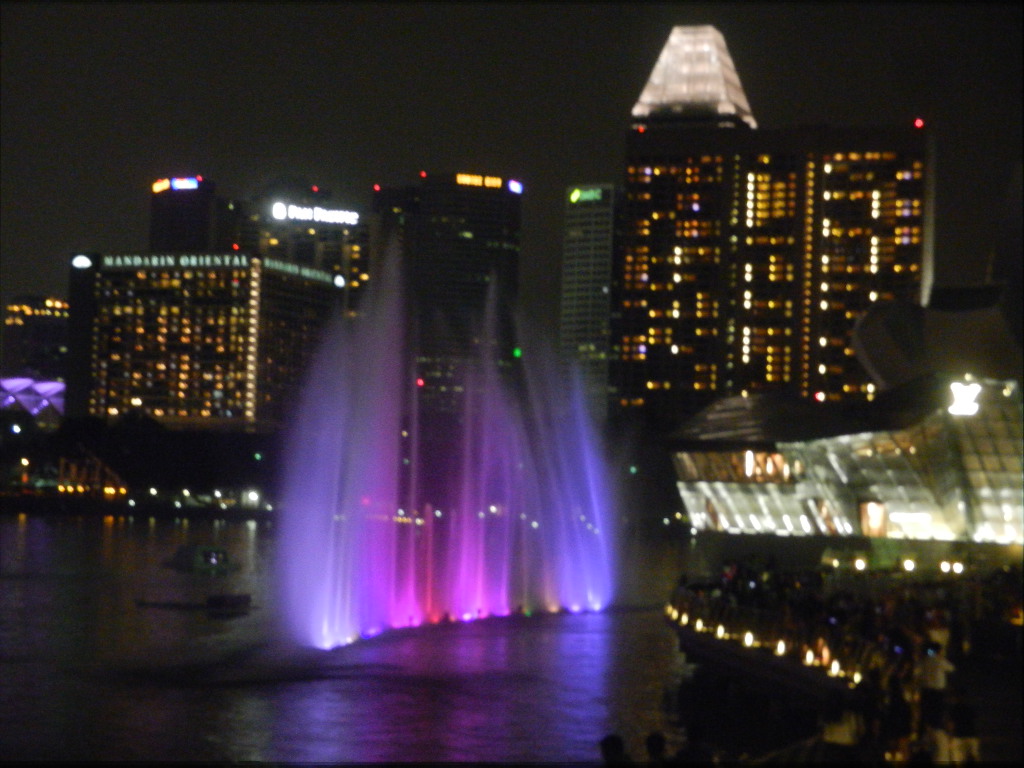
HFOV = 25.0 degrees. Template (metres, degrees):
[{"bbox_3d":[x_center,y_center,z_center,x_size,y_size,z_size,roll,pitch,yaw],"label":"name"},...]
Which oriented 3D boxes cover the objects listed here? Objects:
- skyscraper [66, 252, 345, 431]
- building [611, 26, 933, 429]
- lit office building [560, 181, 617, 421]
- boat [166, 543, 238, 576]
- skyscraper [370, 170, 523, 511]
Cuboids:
[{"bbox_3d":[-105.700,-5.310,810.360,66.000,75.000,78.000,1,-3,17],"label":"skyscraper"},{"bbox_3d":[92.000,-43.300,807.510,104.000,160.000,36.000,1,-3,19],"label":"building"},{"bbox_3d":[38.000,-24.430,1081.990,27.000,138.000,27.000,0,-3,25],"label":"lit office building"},{"bbox_3d":[-32.030,18.100,238.000,7.600,2.800,2.900,2,-3,-16],"label":"boat"},{"bbox_3d":[-37.000,-27.430,1320.940,78.000,186.000,50.000,2,-3,-12],"label":"skyscraper"}]

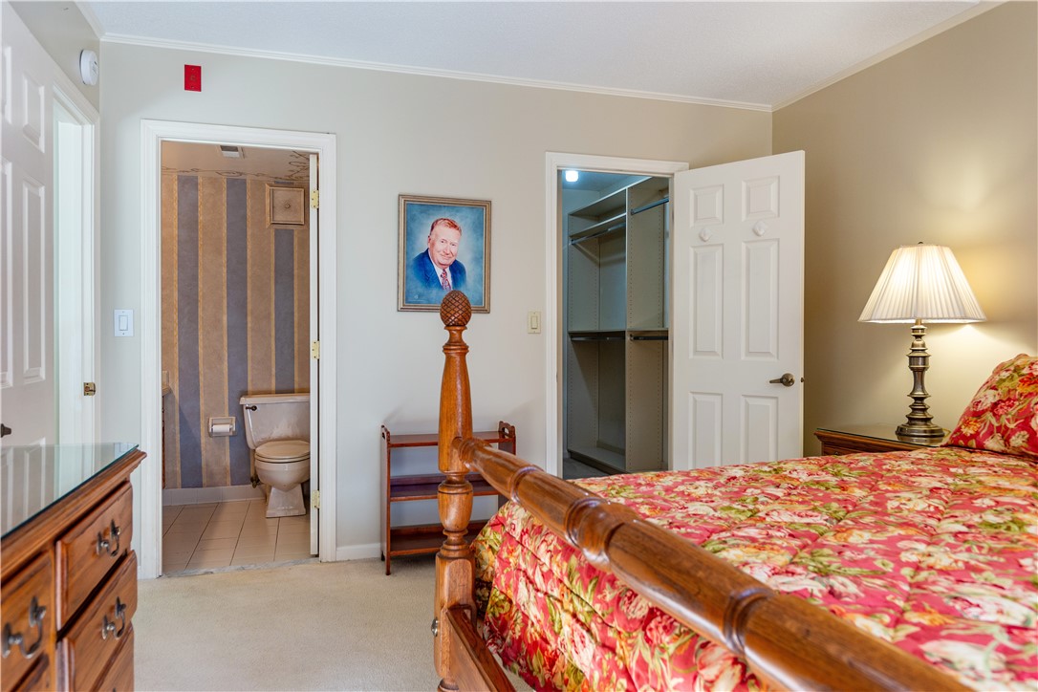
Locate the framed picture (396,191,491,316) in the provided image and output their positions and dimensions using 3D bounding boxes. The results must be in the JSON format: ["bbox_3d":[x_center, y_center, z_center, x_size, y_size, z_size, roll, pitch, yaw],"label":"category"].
[{"bbox_3d":[-0.376,-0.459,3.520,0.473,0.577,0.030,0,0,-16],"label":"framed picture"}]

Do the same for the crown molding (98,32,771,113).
[{"bbox_3d":[-0.185,-1.385,3.567,3.510,0.030,0.036,0,0,-16],"label":"crown molding"}]

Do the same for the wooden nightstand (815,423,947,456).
[{"bbox_3d":[1.625,0.717,2.916,0.390,0.676,0.640,0,0,-16],"label":"wooden nightstand"}]

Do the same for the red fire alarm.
[{"bbox_3d":[-1.505,-1.237,3.195,0.070,0.116,0.008,0,0,-16],"label":"red fire alarm"}]

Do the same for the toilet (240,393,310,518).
[{"bbox_3d":[-1.496,0.684,4.447,0.550,0.735,0.690,0,0,-16],"label":"toilet"}]

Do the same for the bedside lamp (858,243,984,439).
[{"bbox_3d":[1.614,-0.013,2.786,0.435,0.780,0.435,0,0,-16],"label":"bedside lamp"}]

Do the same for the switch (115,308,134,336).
[{"bbox_3d":[-1.781,-0.101,3.119,0.076,0.121,0.010,0,0,-16],"label":"switch"}]

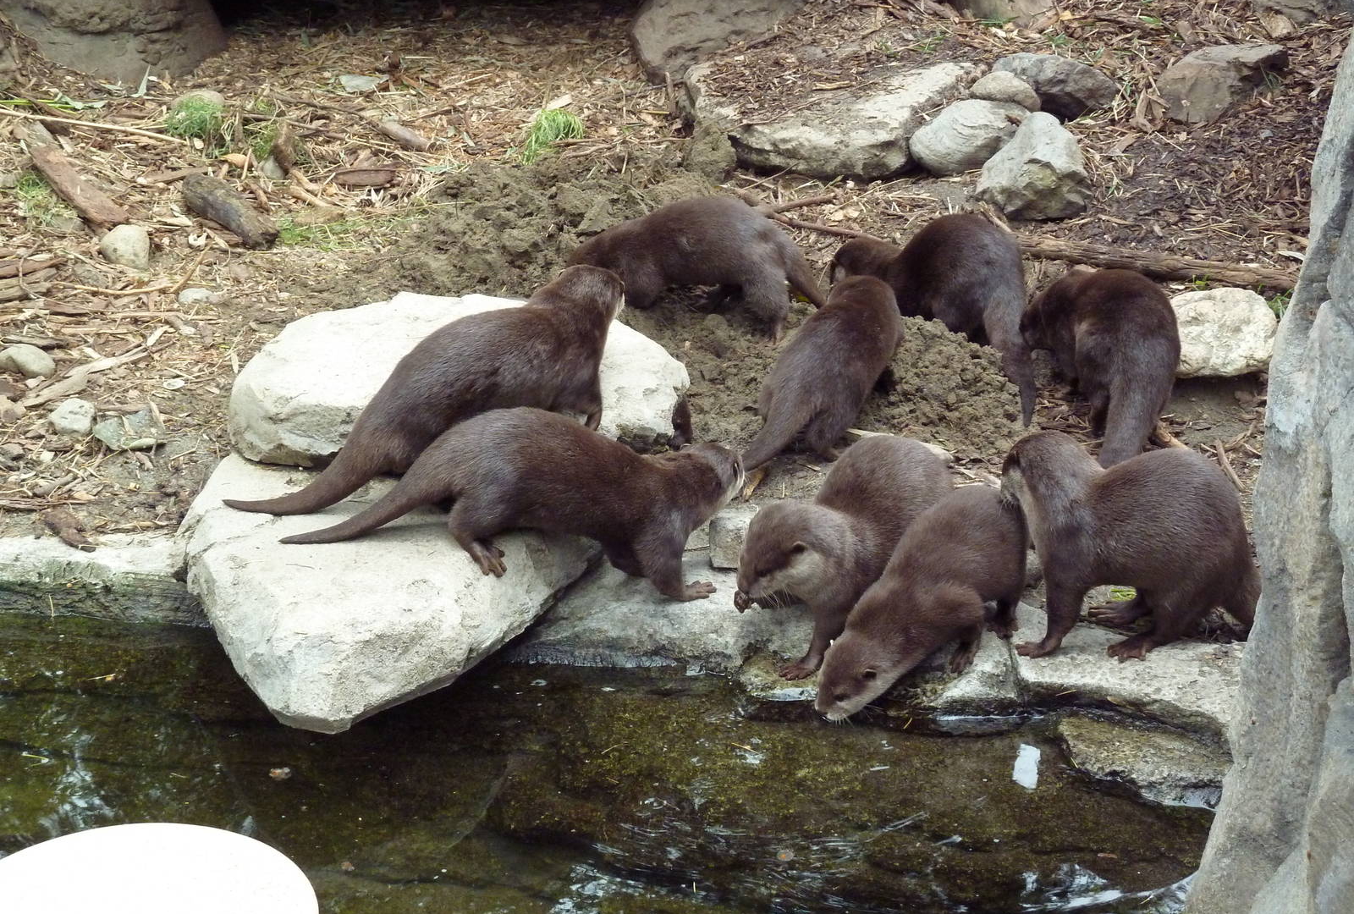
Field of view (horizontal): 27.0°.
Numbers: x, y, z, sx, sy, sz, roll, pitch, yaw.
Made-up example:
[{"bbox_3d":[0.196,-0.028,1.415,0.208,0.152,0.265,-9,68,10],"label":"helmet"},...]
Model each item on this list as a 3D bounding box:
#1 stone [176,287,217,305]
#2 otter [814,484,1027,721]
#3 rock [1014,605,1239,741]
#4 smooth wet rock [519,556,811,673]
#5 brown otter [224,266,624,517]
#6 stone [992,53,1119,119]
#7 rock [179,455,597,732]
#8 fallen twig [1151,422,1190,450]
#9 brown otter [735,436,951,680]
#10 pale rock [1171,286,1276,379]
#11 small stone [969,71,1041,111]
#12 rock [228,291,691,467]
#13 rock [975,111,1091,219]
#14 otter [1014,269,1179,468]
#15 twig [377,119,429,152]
[{"bbox_3d":[-0.826,-0.288,4.843,0.063,0.029,0.046,0,24,0],"label":"stone"},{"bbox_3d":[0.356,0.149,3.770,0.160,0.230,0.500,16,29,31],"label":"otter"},{"bbox_3d":[0.613,0.295,3.815,0.347,0.097,0.250,12,27,25],"label":"rock"},{"bbox_3d":[-0.019,0.217,3.854,0.400,0.090,0.280,0,24,0],"label":"smooth wet rock"},{"bbox_3d":[-0.387,-0.108,4.307,0.600,0.330,0.180,-4,24,-9],"label":"brown otter"},{"bbox_3d":[0.757,-0.765,5.622,0.240,0.122,0.163,5,24,11],"label":"stone"},{"bbox_3d":[-0.402,0.171,3.926,0.571,0.204,0.571,0,24,0],"label":"rock"},{"bbox_3d":[0.779,-0.037,4.377,0.022,0.020,0.133,-8,25,-17],"label":"fallen twig"},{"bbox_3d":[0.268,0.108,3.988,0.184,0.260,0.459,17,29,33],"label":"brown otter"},{"bbox_3d":[0.923,-0.213,4.785,0.190,0.120,0.140,0,24,0],"label":"pale rock"},{"bbox_3d":[0.680,-0.758,5.834,0.145,0.070,0.100,4,24,9],"label":"small stone"},{"bbox_3d":[-0.339,-0.127,4.593,0.710,0.135,0.480,0,24,0],"label":"rock"},{"bbox_3d":[0.661,-0.551,5.186,0.204,0.168,0.173,0,24,0],"label":"rock"},{"bbox_3d":[0.639,-0.130,4.176,0.200,0.210,0.480,-8,25,-16],"label":"otter"},{"bbox_3d":[-0.547,-0.643,5.645,0.030,0.030,0.145,-19,30,-36],"label":"twig"}]

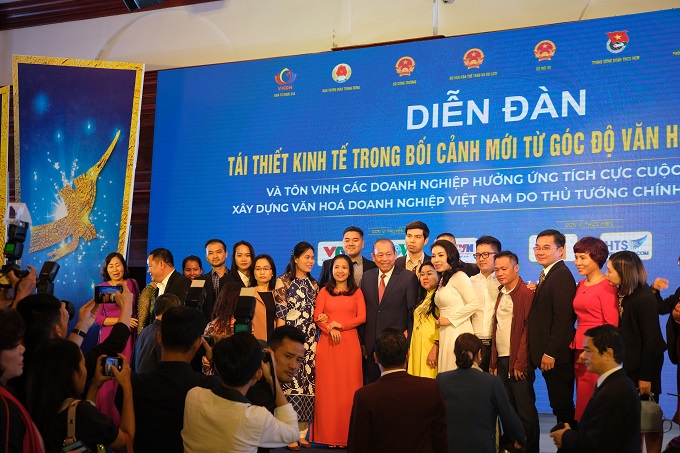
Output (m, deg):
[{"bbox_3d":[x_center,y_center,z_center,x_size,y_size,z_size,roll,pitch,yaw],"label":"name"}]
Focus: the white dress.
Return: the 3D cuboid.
[{"bbox_3d":[0.907,0.935,7.500,0.400,1.200,0.440,7,-9,-34],"label":"white dress"}]

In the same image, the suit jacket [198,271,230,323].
[{"bbox_3d":[-1.117,0.724,8.500,0.500,0.740,0.300,3,-8,-12],"label":"suit jacket"}]

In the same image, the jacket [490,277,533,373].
[{"bbox_3d":[1.290,0.725,7.200,0.280,0.710,0.430,9,-10,-44],"label":"jacket"}]

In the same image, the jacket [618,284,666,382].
[{"bbox_3d":[2.098,0.737,6.700,0.300,0.680,0.430,3,-8,-12],"label":"jacket"}]

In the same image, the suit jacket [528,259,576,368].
[{"bbox_3d":[1.526,0.628,6.950,0.300,0.760,0.460,6,-9,-32],"label":"suit jacket"}]

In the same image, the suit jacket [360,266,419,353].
[{"bbox_3d":[0.395,0.685,7.850,0.520,0.730,0.300,-1,-8,17],"label":"suit jacket"}]

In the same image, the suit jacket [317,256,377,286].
[{"bbox_3d":[0.099,0.612,8.300,0.520,0.740,0.300,2,-7,0],"label":"suit jacket"}]

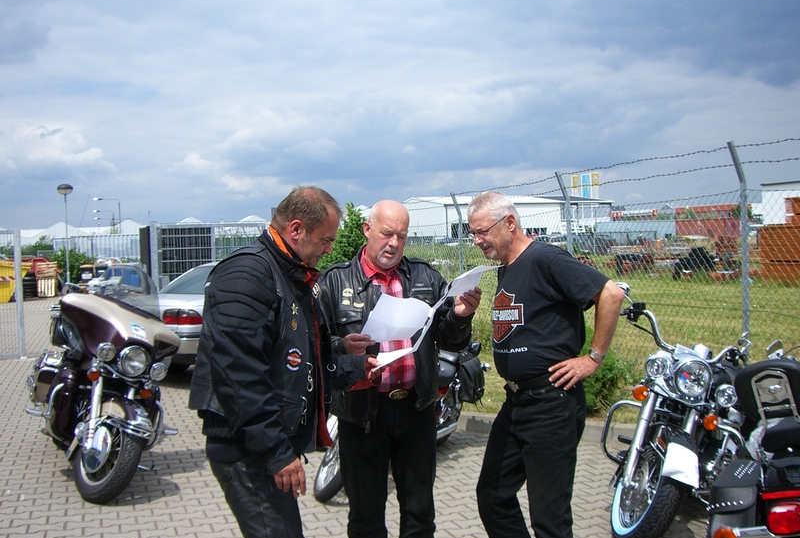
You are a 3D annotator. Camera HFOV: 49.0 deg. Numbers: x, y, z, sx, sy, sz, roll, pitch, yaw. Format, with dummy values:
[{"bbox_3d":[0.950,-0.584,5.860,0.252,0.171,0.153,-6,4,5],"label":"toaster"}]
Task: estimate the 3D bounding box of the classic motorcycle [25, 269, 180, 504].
[{"bbox_3d":[-2.147,0.715,6.139,0.980,1.430,2.420,-1,1,-21],"label":"classic motorcycle"}]

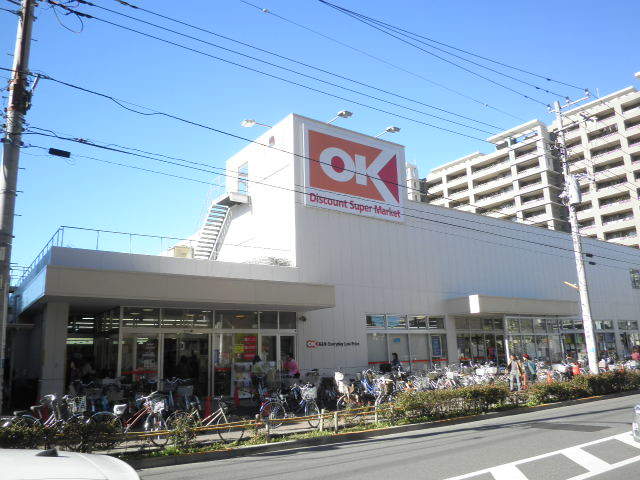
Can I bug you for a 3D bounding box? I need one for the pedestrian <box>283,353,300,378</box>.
[{"bbox_3d":[-1.032,4.954,17.622,0.500,1.580,0.500,10,-17,-41],"label":"pedestrian"}]

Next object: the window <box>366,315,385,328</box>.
[{"bbox_3d":[3.263,4.818,28.244,1.444,0.811,0.150,7,-15,-34],"label":"window"}]

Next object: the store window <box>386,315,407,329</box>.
[{"bbox_3d":[4.651,4.982,29.207,1.628,0.839,0.150,7,-15,-34],"label":"store window"}]

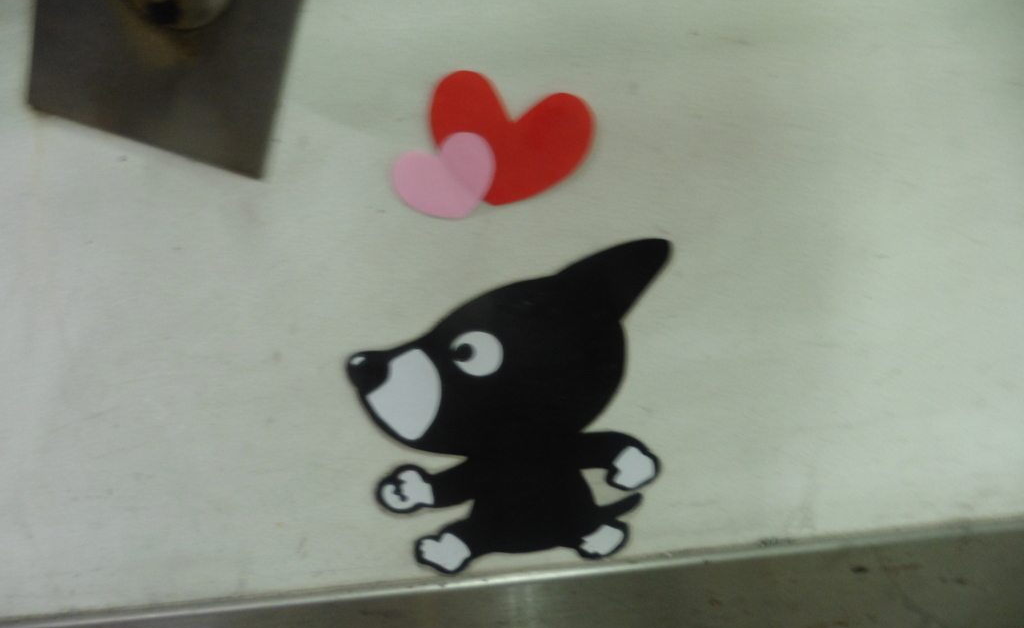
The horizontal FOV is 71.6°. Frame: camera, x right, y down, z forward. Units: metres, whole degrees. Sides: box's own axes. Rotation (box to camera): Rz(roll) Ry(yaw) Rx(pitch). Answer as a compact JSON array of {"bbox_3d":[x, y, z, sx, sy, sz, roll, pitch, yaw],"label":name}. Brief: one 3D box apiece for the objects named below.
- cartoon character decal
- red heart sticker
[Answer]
[{"bbox_3d":[0.002,0.073,0.445,0.190,0.242,0.003,-5,28,-1],"label":"cartoon character decal"},{"bbox_3d":[-0.003,-0.086,0.362,0.083,0.064,0.002,11,26,-9],"label":"red heart sticker"}]

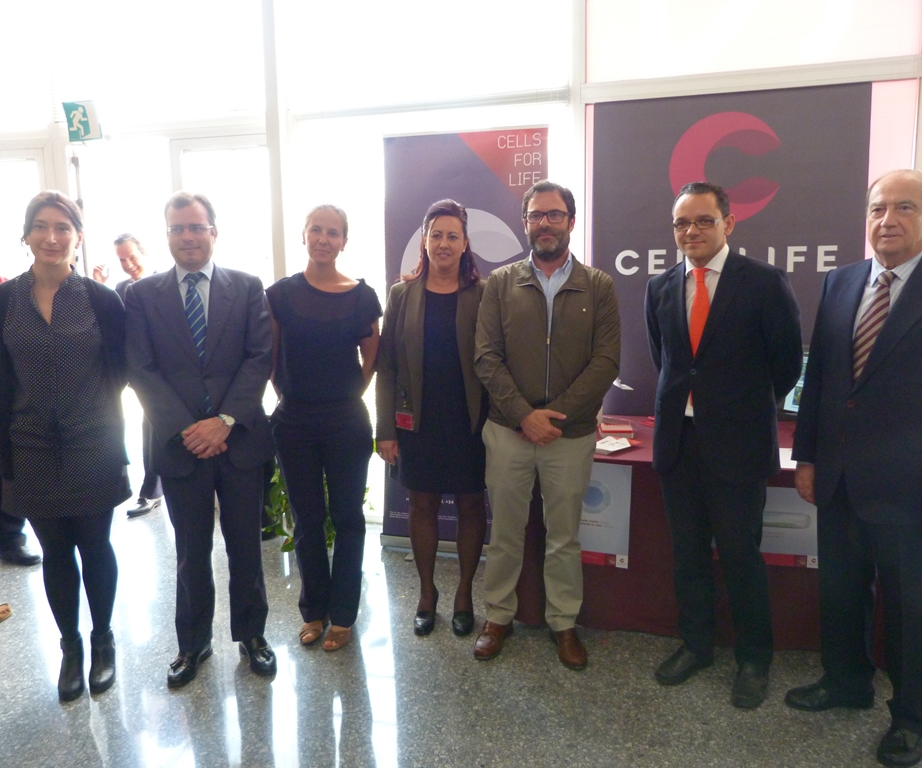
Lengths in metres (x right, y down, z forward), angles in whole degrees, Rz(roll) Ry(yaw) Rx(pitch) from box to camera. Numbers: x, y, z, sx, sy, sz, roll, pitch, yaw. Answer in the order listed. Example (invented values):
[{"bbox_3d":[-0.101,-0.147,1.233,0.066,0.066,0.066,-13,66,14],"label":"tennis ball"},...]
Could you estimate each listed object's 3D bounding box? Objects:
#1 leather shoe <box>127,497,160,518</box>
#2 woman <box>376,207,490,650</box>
[{"bbox_3d":[-2.013,0.772,4.751,0.100,0.100,0.290,2,8,21],"label":"leather shoe"},{"bbox_3d":[-0.099,0.140,2.975,0.470,1.720,0.340,0,7,7],"label":"woman"}]

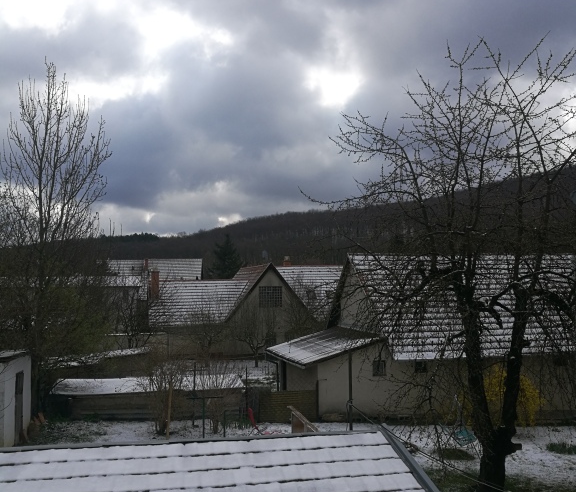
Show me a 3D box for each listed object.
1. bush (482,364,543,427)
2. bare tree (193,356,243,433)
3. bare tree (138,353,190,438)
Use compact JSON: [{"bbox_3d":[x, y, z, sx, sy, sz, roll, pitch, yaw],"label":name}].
[{"bbox_3d":[7.500,5.017,20.100,2.000,2.050,1.500,0,-2,-12],"label":"bush"},{"bbox_3d":[-2.083,4.418,17.700,1.450,2.150,1.400,0,-2,-12],"label":"bare tree"},{"bbox_3d":[-3.587,4.343,17.400,1.450,2.400,1.400,0,-2,-12],"label":"bare tree"}]

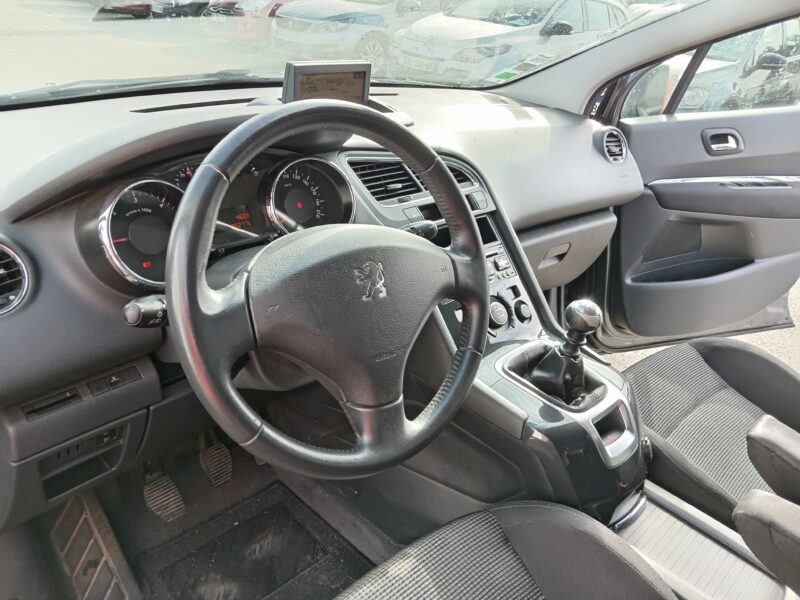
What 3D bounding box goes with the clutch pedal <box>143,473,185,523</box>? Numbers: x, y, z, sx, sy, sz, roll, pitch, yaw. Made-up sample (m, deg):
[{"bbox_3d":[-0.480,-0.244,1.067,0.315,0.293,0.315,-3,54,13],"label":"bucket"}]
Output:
[{"bbox_3d":[-0.438,0.365,1.070,0.060,0.028,0.068,-22,79,-39],"label":"clutch pedal"}]

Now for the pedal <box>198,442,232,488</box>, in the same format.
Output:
[{"bbox_3d":[-0.357,0.318,1.120,0.060,0.068,0.028,-22,9,-39],"label":"pedal"}]

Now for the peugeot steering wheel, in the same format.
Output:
[{"bbox_3d":[-0.050,-0.012,0.603,0.384,0.384,0.100,-15,7,-40],"label":"peugeot steering wheel"}]

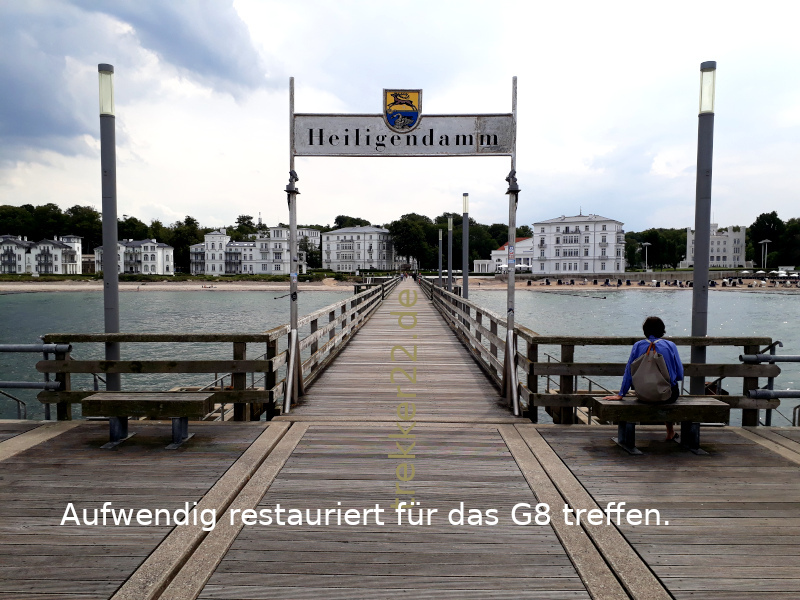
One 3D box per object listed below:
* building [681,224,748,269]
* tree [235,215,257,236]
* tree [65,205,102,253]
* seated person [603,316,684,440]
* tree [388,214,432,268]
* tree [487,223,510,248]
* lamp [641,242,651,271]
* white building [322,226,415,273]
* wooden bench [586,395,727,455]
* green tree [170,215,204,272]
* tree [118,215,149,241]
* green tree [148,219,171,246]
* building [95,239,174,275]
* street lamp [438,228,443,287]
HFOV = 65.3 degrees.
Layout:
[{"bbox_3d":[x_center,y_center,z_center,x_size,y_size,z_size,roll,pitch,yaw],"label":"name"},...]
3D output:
[{"bbox_3d":[134.704,-22.864,267.237,25.500,18.900,19.000,1,3,23],"label":"building"},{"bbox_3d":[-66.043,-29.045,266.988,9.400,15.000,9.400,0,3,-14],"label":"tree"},{"bbox_3d":[-115.970,-22.493,229.212,14.500,25.000,14.500,0,3,0],"label":"tree"},{"bbox_3d":[2.338,0.788,6.100,0.750,1.260,0.700,0,3,1],"label":"seated person"},{"bbox_3d":[4.291,-24.283,257.180,18.200,21.800,18.200,0,3,1],"label":"tree"},{"bbox_3d":[43.431,-22.913,274.240,11.500,21.800,11.500,0,3,0],"label":"tree"},{"bbox_3d":[79.374,-13.886,201.575,3.200,9.350,3.200,1,3,21],"label":"lamp"},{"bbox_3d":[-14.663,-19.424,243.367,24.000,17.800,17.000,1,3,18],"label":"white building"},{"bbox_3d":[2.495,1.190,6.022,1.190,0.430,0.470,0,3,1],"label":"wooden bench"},{"bbox_3d":[-80.683,-21.203,237.306,13.000,21.000,13.000,-1,3,-19],"label":"green tree"},{"bbox_3d":[-101.309,-21.400,237.271,13.000,22.100,13.000,0,3,0],"label":"tree"},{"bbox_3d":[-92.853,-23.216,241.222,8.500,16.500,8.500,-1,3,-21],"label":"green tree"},{"bbox_3d":[-89.946,-14.672,210.550,23.000,12.200,12.500,0,3,-5],"label":"building"},{"bbox_3d":[2.314,-1.932,35.349,0.170,4.120,0.170,0,3,1],"label":"street lamp"}]

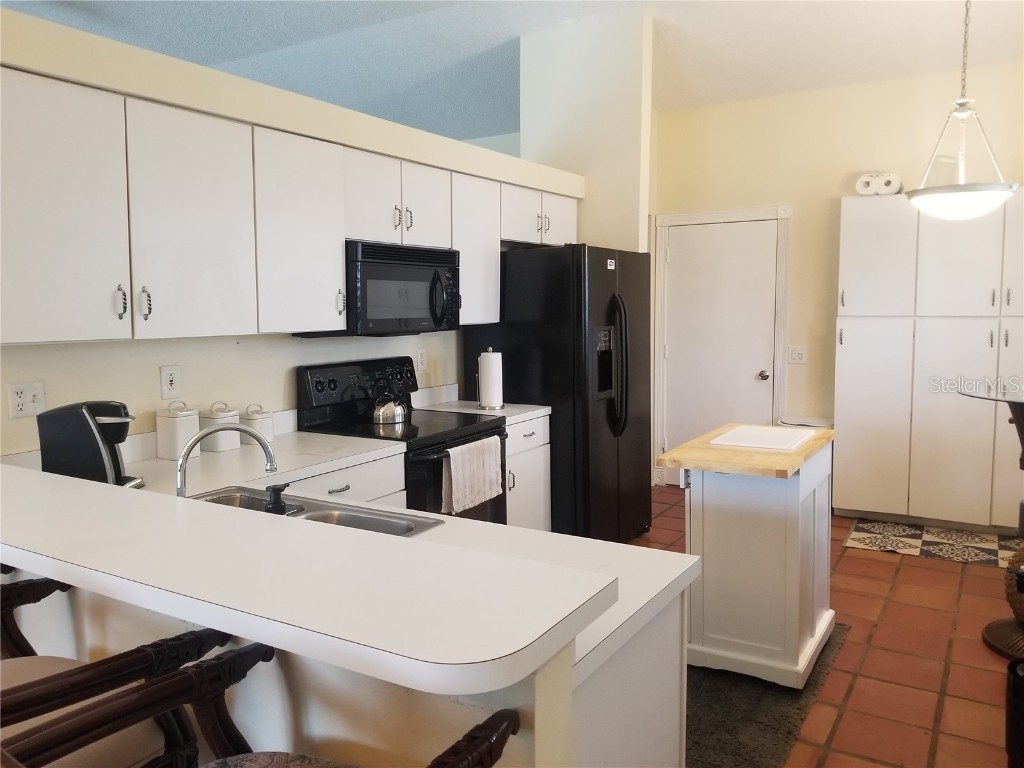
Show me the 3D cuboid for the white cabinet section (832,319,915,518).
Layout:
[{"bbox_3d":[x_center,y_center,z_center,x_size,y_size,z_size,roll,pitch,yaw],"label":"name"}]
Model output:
[{"bbox_3d":[2.466,0.189,5.195,0.456,1.286,0.360,3,7,33],"label":"white cabinet section"}]

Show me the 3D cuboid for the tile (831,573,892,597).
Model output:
[{"bbox_3d":[1.783,1.044,3.965,0.274,0.015,0.273,3,7,32],"label":"tile"}]

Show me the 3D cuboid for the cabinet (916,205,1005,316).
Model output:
[{"bbox_3d":[2.805,-0.807,4.807,0.450,0.771,0.343,3,7,33],"label":"cabinet"}]

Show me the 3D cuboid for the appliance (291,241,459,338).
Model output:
[{"bbox_3d":[-0.624,-0.455,3.701,0.428,0.414,0.754,3,7,33],"label":"appliance"}]

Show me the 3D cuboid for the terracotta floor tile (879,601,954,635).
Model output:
[{"bbox_3d":[1.872,1.088,3.550,0.284,0.016,0.292,3,7,33],"label":"terracotta floor tile"}]

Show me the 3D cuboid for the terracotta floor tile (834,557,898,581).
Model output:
[{"bbox_3d":[1.942,1.017,4.213,0.274,0.015,0.294,3,7,32],"label":"terracotta floor tile"}]

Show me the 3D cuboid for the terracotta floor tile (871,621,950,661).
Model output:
[{"bbox_3d":[1.720,1.111,3.315,0.277,0.015,0.270,3,7,32],"label":"terracotta floor tile"}]

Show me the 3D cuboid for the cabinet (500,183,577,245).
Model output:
[{"bbox_3d":[0.046,-0.992,4.681,0.314,0.308,0.908,3,7,32],"label":"cabinet"}]

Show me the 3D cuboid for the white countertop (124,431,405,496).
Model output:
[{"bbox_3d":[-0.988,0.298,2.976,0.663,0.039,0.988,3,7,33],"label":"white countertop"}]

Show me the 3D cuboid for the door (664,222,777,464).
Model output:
[{"bbox_3d":[1.587,-0.186,5.884,0.827,2.042,0.050,3,7,32],"label":"door"}]

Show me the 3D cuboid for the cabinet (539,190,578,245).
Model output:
[{"bbox_3d":[0.167,-1.013,4.870,0.314,0.308,0.456,3,7,32],"label":"cabinet"}]

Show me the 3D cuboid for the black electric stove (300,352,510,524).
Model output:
[{"bbox_3d":[-0.485,0.496,3.715,0.693,1.193,0.751,3,7,33],"label":"black electric stove"}]

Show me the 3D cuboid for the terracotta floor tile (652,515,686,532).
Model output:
[{"bbox_3d":[1.067,0.942,5.088,0.299,0.016,0.299,3,7,33],"label":"terracotta floor tile"}]

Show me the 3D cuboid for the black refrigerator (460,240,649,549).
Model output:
[{"bbox_3d":[0.309,0.095,4.700,0.877,1.768,0.855,3,7,33],"label":"black refrigerator"}]

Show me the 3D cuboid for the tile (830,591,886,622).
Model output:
[{"bbox_3d":[1.621,1.072,3.713,0.274,0.015,0.305,3,7,32],"label":"tile"}]

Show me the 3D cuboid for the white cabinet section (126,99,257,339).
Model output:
[{"bbox_3d":[-1.228,-0.556,2.753,0.330,0.766,0.489,3,7,33],"label":"white cabinet section"}]

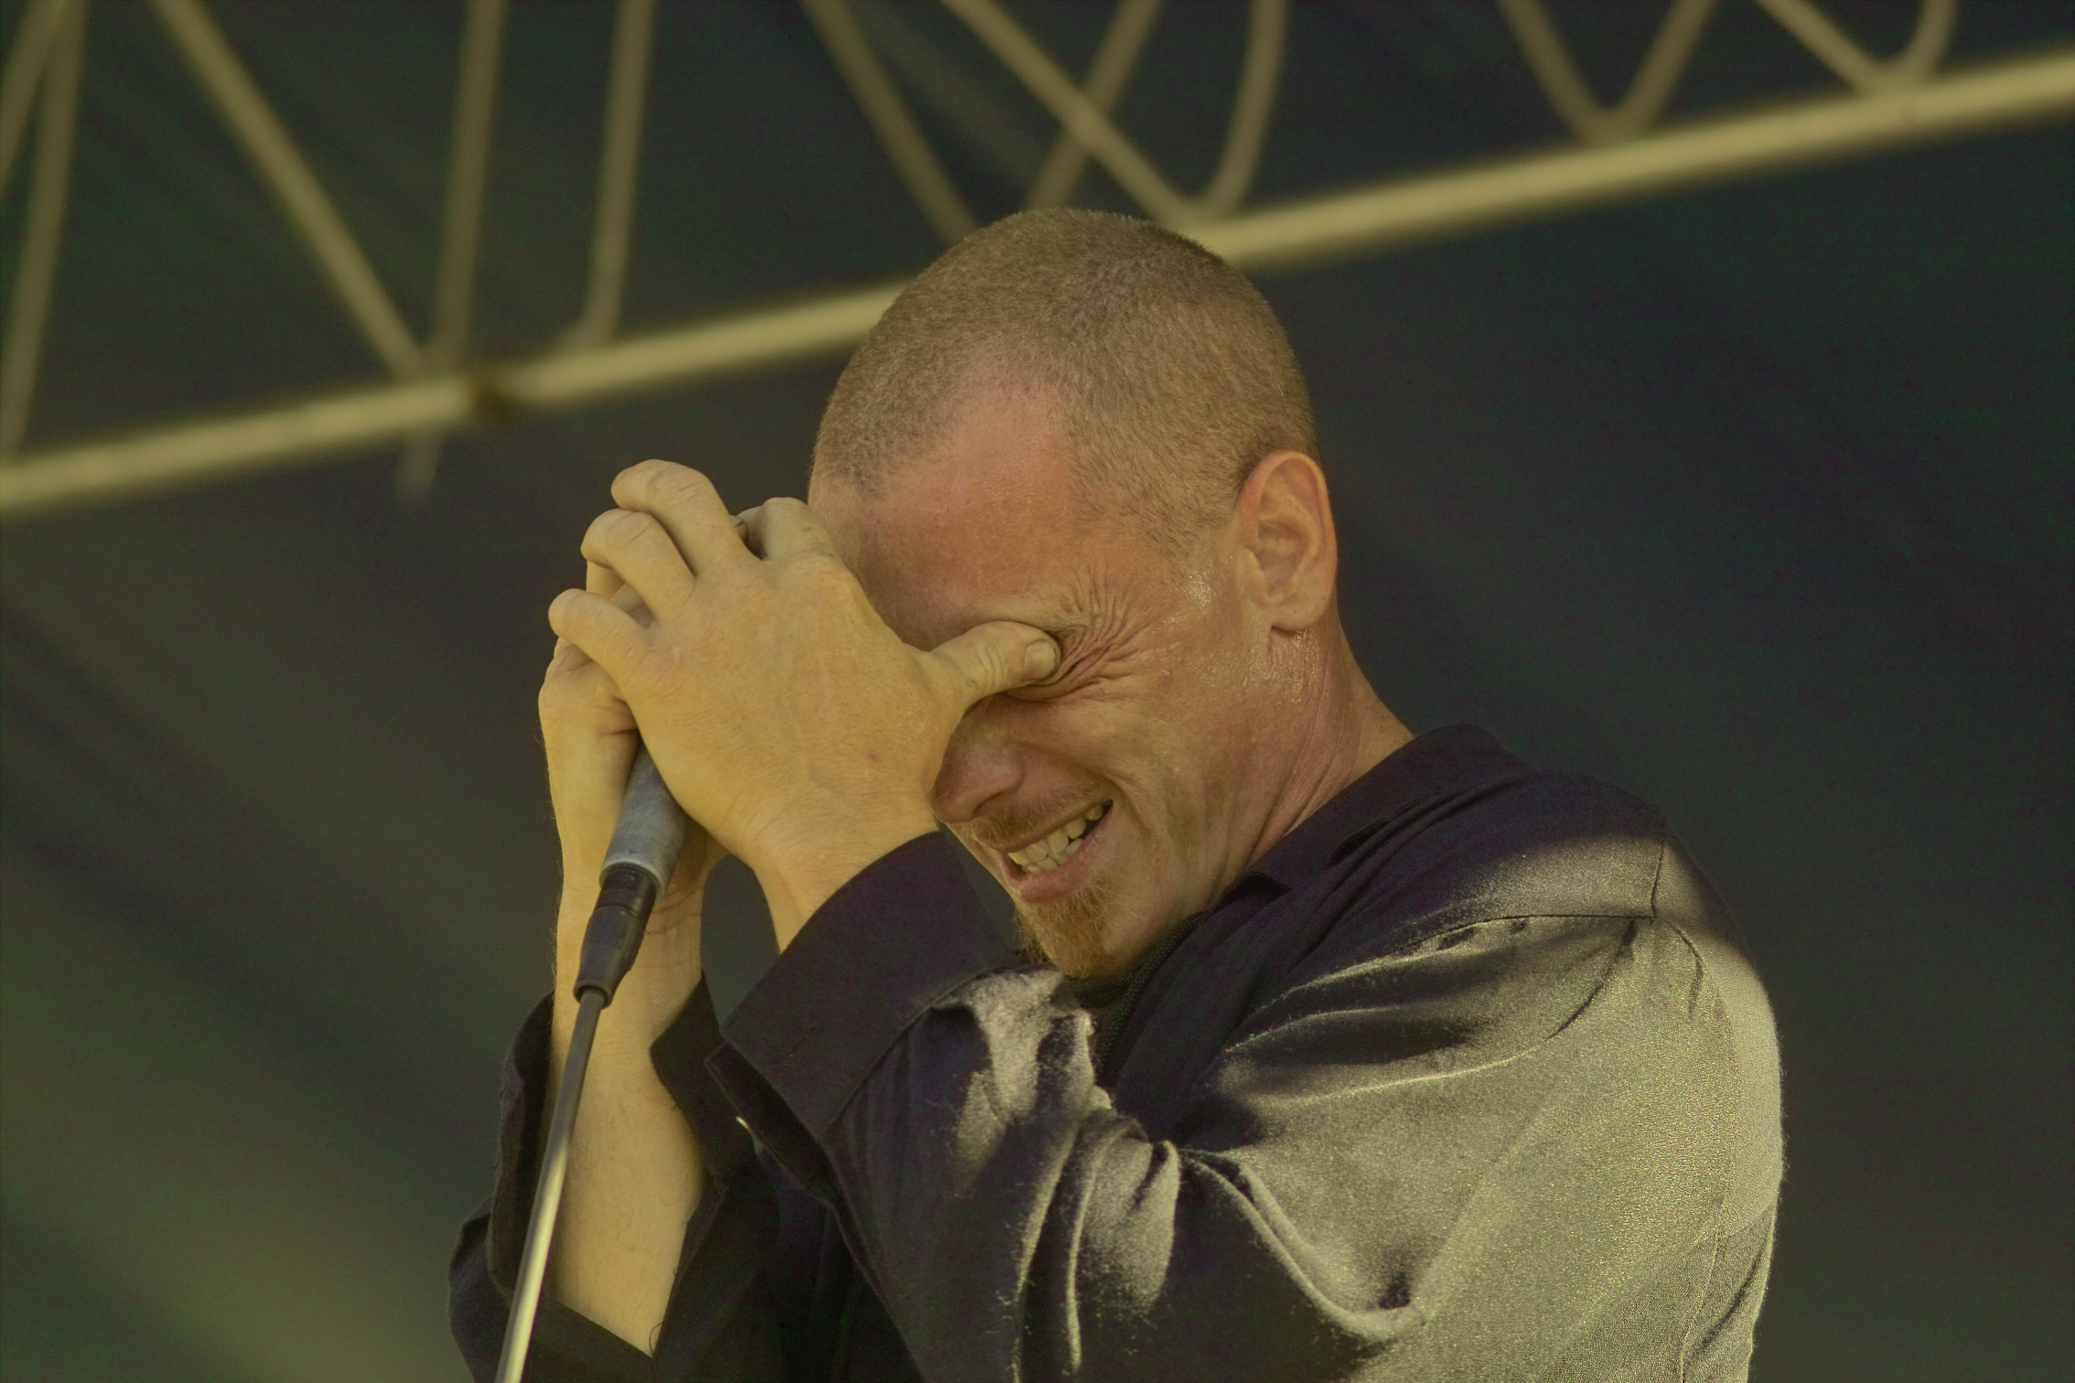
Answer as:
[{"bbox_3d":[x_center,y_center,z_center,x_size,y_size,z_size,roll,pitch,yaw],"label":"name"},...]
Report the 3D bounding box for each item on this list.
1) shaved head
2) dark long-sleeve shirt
[{"bbox_3d":[0.016,-0.088,3.610,0.190,0.160,0.160,-33,22,-35],"label":"shaved head"},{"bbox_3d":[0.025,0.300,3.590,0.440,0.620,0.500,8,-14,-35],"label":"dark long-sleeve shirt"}]

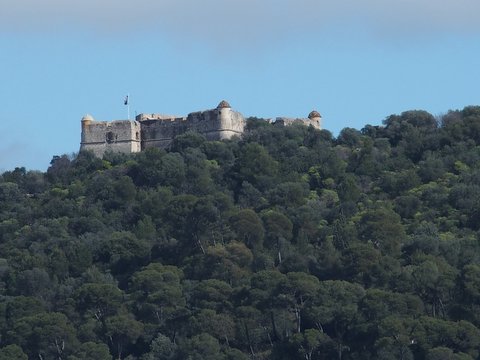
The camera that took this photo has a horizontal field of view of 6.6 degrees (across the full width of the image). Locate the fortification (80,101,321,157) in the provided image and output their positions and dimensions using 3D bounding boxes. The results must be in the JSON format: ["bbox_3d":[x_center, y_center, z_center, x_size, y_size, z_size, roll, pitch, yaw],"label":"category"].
[{"bbox_3d":[-15.950,-18.780,1680.000,72.700,17.800,61.400,-4,-5,38],"label":"fortification"}]

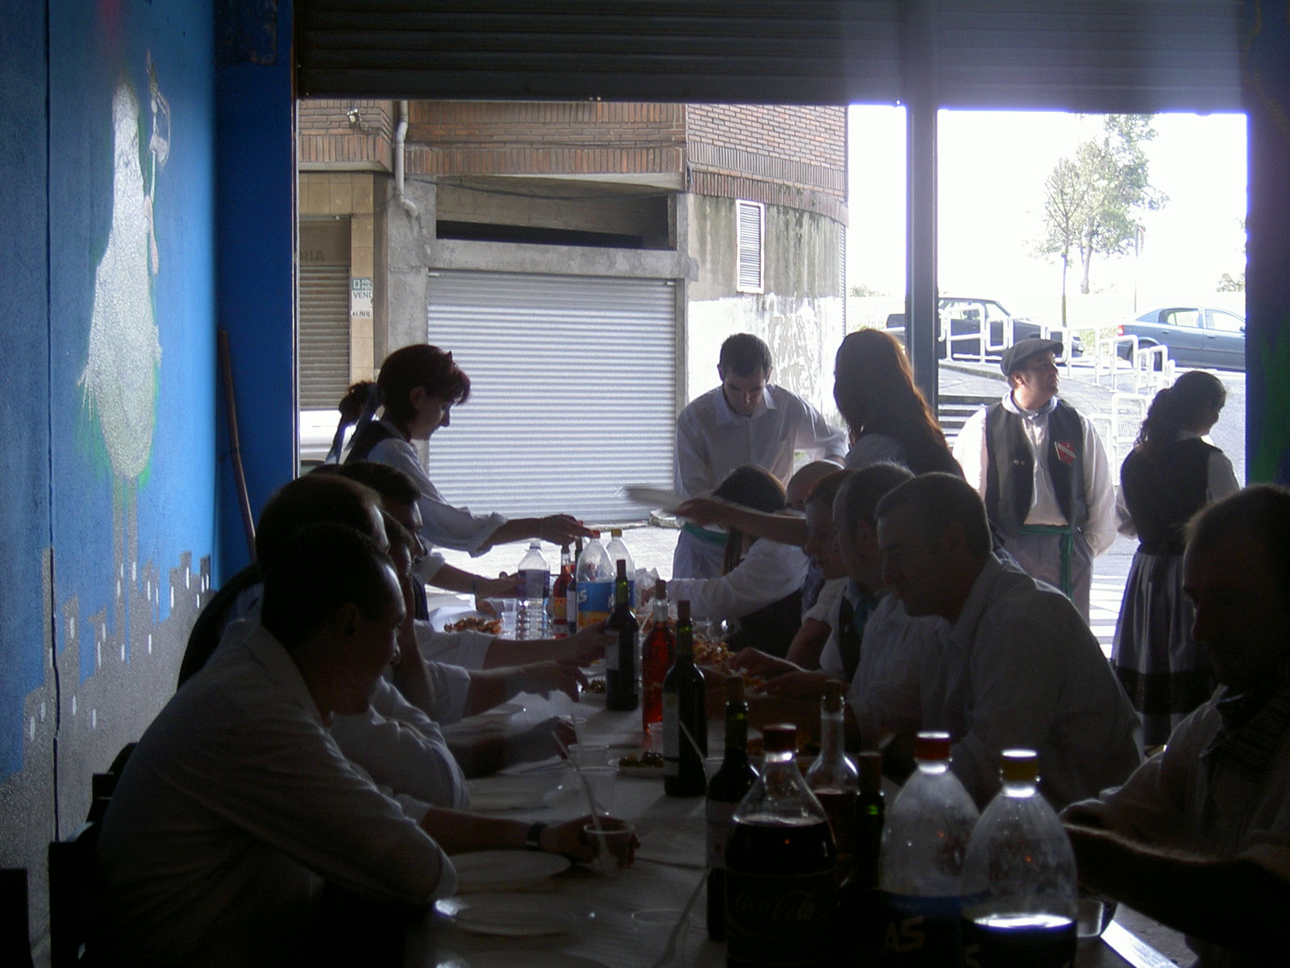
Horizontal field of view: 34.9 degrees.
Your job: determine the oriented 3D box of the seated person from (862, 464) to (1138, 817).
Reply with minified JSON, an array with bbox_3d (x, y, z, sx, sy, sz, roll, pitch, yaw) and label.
[{"bbox_3d":[0.541,0.638,3.372,0.680,1.310,0.520,0,2,-5],"label":"seated person"}]

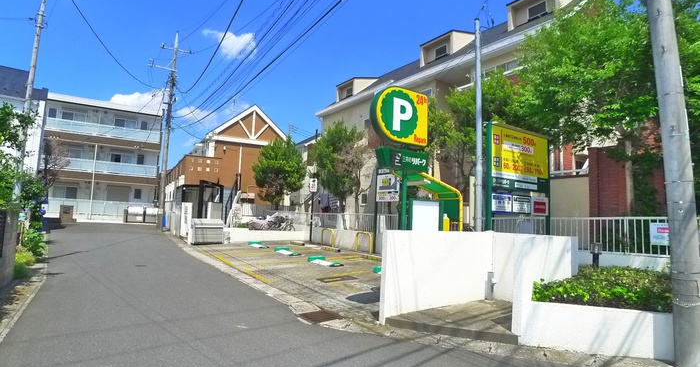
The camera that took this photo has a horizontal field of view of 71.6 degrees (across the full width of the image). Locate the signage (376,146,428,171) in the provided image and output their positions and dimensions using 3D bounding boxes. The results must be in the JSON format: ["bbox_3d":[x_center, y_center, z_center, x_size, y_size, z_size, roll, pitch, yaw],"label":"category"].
[{"bbox_3d":[0.867,-0.383,7.975,0.933,0.330,0.250,5,-5,-36],"label":"signage"}]

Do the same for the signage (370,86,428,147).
[{"bbox_3d":[0.874,-1.138,7.968,1.163,0.921,0.200,7,-8,-36],"label":"signage"}]

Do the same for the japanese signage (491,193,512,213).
[{"bbox_3d":[2.877,0.389,9.168,0.600,0.365,0.040,5,-5,-36],"label":"japanese signage"}]

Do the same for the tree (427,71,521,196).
[{"bbox_3d":[3.632,-0.540,14.292,2.800,5.555,2.900,6,-8,-31],"label":"tree"}]

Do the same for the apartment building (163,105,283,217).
[{"bbox_3d":[-7.568,-0.670,30.879,7.100,8.000,7.000,6,-8,-32],"label":"apartment building"}]

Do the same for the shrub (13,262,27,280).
[{"bbox_3d":[-6.742,1.775,9.920,0.300,0.350,0.300,2,-4,0],"label":"shrub"}]

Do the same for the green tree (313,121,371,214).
[{"bbox_3d":[-0.267,-0.119,19.794,2.200,4.890,2.200,2,-4,0],"label":"green tree"}]

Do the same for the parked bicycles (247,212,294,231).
[{"bbox_3d":[-3.284,1.770,20.300,1.900,1.080,1.200,2,-5,-5],"label":"parked bicycles"}]

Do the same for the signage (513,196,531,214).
[{"bbox_3d":[3.390,0.428,9.541,0.607,0.353,0.040,5,-5,-36],"label":"signage"}]

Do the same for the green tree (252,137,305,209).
[{"bbox_3d":[-3.594,-0.111,24.256,2.600,4.364,2.600,6,-8,-32],"label":"green tree"}]

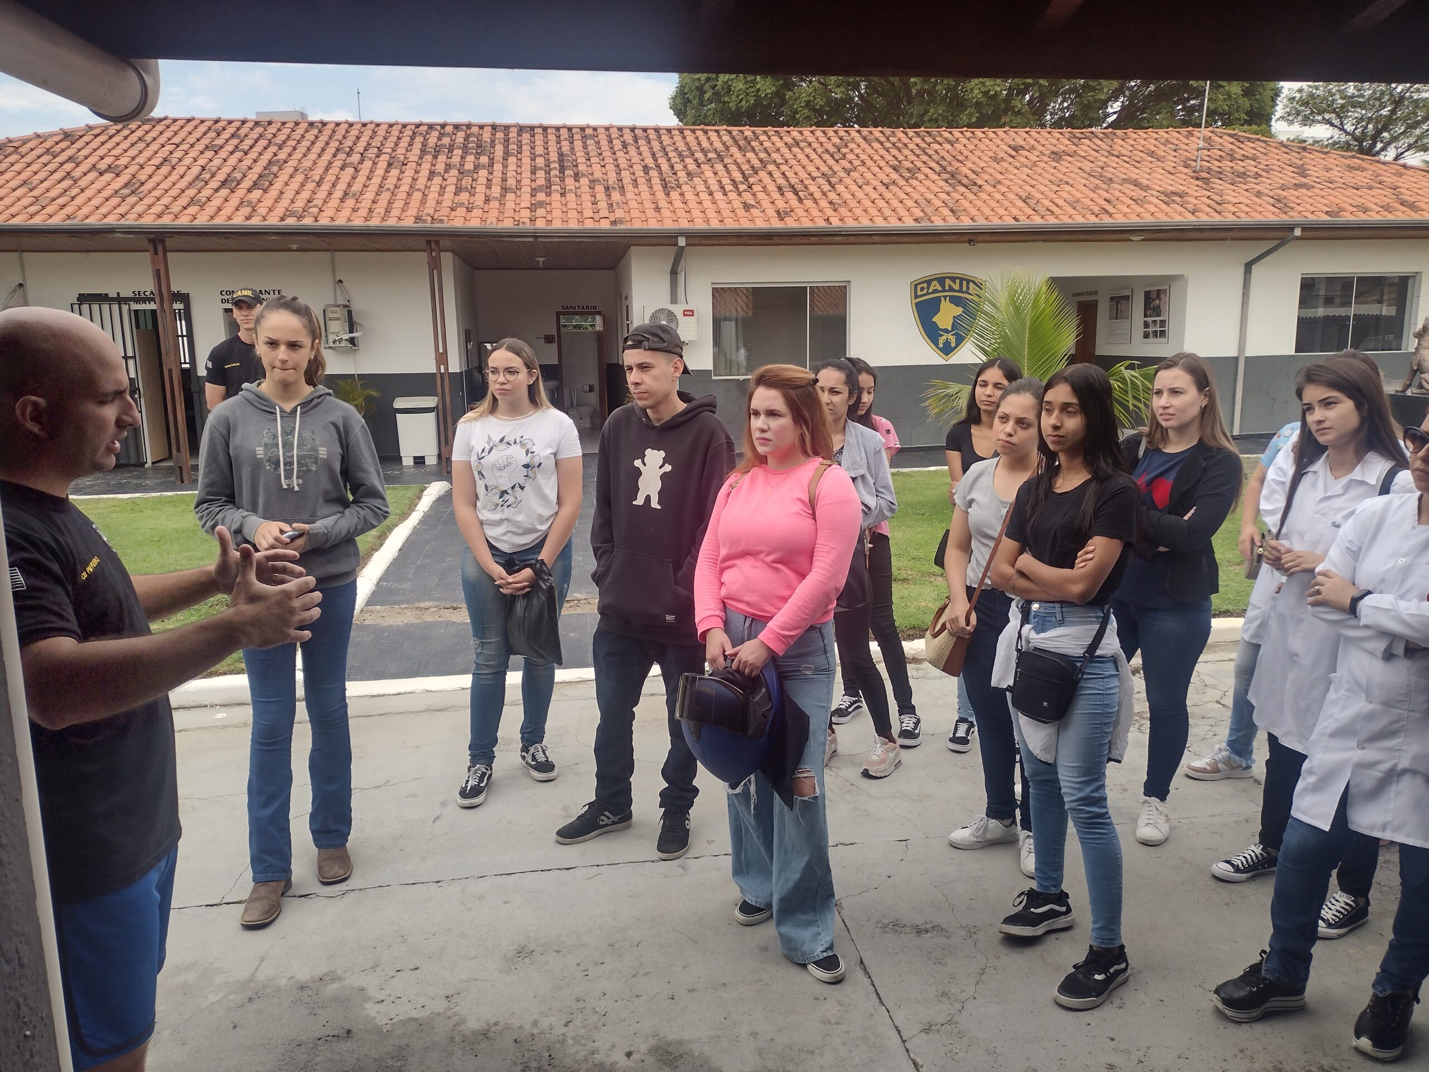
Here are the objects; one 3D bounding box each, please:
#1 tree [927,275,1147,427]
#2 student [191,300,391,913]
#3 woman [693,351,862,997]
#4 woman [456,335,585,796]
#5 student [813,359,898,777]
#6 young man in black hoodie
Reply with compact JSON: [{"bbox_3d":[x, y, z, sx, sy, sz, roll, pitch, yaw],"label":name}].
[{"bbox_3d":[2.933,-1.196,9.951,2.050,2.190,1.900,-1,10,0],"label":"tree"},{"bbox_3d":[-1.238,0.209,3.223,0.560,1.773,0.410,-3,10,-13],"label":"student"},{"bbox_3d":[0.183,0.358,3.075,0.480,1.643,0.410,5,12,31],"label":"woman"},{"bbox_3d":[-0.754,0.113,4.173,0.500,1.686,0.380,0,10,6],"label":"woman"},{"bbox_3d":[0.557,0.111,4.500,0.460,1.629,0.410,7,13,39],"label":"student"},{"bbox_3d":[-0.239,0.178,3.695,0.520,1.736,0.400,4,11,28],"label":"young man in black hoodie"}]

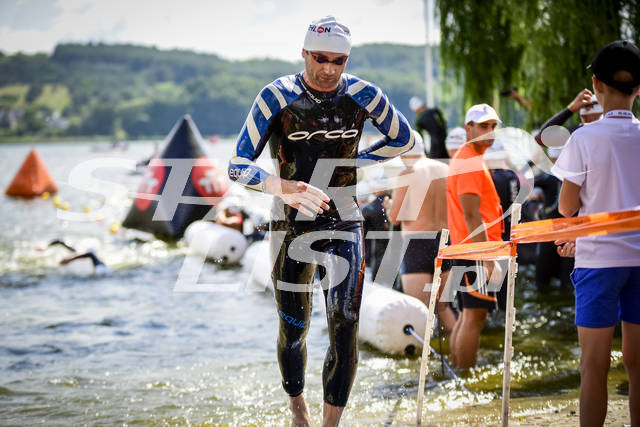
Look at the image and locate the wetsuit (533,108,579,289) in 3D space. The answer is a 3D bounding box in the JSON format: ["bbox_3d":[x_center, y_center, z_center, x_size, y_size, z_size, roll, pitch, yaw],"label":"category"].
[{"bbox_3d":[1.772,0.097,12.700,0.650,1.550,0.400,0,2,9],"label":"wetsuit"}]

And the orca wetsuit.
[{"bbox_3d":[0.002,0.104,7.500,0.740,1.360,0.420,0,2,3],"label":"orca wetsuit"}]

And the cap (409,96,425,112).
[{"bbox_3d":[1.215,-1.372,23.500,0.200,0.160,0.170,-30,3,0],"label":"cap"}]

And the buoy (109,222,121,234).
[{"bbox_3d":[-2.689,0.196,24.427,0.140,0.135,0.140,-1,2,0],"label":"buoy"}]

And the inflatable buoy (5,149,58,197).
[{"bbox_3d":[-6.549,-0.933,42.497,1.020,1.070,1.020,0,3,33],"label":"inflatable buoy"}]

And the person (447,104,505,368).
[{"bbox_3d":[0.875,0.246,10.535,0.360,1.720,0.500,0,2,9],"label":"person"}]

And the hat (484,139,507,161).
[{"bbox_3d":[1.284,-0.470,13.700,0.180,0.180,0.210,0,2,6],"label":"hat"}]

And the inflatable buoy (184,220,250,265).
[{"bbox_3d":[-1.090,0.325,19.300,0.460,0.460,1.650,0,2,-10],"label":"inflatable buoy"}]

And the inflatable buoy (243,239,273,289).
[{"bbox_3d":[-0.270,0.494,15.200,0.460,0.460,1.650,0,2,-10],"label":"inflatable buoy"}]

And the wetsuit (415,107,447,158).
[{"bbox_3d":[1.224,-0.435,20.500,0.480,1.450,0.350,-2,3,-37],"label":"wetsuit"}]

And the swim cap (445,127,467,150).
[{"bbox_3d":[1.093,-0.599,15.000,0.180,0.180,0.210,0,2,6],"label":"swim cap"}]

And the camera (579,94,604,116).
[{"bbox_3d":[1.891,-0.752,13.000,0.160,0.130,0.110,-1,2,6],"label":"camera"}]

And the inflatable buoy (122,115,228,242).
[{"bbox_3d":[-1.742,-0.469,24.000,1.550,1.700,1.400,0,2,0],"label":"inflatable buoy"}]

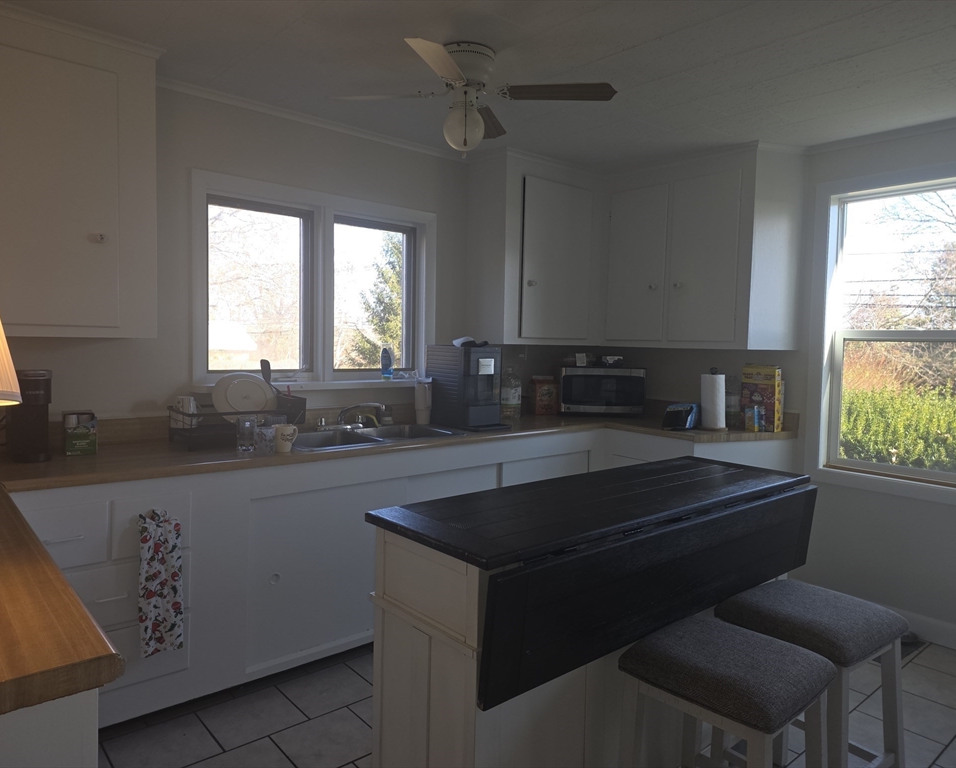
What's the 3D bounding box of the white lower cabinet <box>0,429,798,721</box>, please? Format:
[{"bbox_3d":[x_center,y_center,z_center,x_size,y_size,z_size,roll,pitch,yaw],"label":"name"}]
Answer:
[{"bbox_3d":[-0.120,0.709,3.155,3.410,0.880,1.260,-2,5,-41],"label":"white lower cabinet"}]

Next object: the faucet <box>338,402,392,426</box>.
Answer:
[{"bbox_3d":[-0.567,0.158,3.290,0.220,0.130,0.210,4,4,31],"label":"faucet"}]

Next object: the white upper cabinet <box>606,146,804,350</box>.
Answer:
[{"bbox_3d":[1.215,-0.739,3.945,0.295,1.065,1.150,-2,5,-41],"label":"white upper cabinet"}]

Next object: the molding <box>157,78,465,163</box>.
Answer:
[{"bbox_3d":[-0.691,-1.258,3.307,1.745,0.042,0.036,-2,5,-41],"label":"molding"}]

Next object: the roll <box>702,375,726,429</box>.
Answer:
[{"bbox_3d":[1.259,0.089,3.616,0.130,0.285,0.130,3,4,19],"label":"roll"}]

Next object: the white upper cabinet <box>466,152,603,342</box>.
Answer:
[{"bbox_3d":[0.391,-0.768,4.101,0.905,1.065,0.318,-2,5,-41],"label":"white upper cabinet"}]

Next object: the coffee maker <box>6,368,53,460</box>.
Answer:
[{"bbox_3d":[-1.597,0.105,2.418,0.113,0.312,0.290,-2,5,-41],"label":"coffee maker"}]

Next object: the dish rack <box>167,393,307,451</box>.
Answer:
[{"bbox_3d":[-1.010,0.156,2.896,0.525,0.175,0.335,-2,5,-41],"label":"dish rack"}]

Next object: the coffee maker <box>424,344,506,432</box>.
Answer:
[{"bbox_3d":[-0.049,0.013,3.588,0.260,0.415,0.410,-2,5,-41],"label":"coffee maker"}]

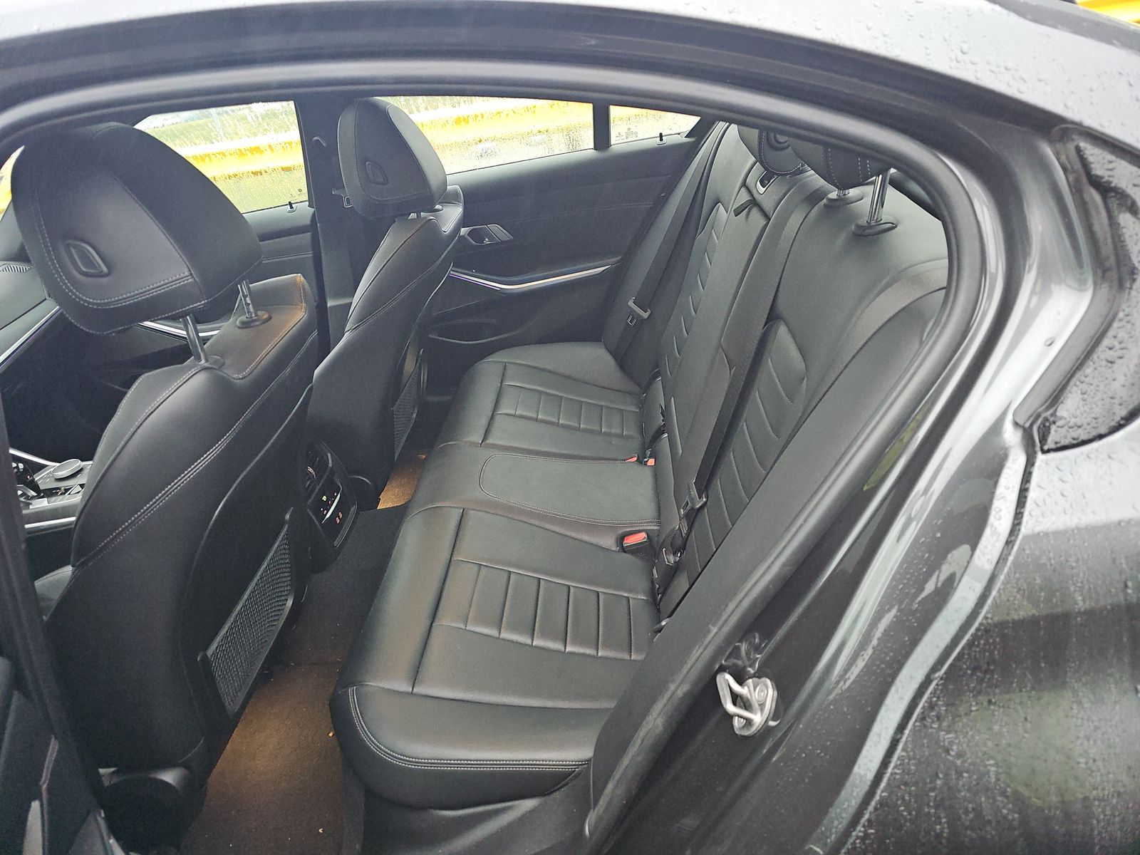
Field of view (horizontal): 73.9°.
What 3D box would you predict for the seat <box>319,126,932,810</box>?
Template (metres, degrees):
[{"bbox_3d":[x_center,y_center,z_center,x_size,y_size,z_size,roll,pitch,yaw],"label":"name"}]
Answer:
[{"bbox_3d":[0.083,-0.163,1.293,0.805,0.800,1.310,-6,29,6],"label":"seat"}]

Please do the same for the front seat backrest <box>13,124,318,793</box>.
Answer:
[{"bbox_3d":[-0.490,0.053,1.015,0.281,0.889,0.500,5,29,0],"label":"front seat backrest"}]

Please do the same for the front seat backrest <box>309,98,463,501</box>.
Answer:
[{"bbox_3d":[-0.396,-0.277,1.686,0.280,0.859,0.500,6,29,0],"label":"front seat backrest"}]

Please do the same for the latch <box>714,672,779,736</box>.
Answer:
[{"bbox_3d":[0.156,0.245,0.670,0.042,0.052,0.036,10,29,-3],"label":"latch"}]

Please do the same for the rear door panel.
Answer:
[{"bbox_3d":[-0.074,-0.381,1.931,0.830,0.590,0.120,-6,29,6],"label":"rear door panel"}]

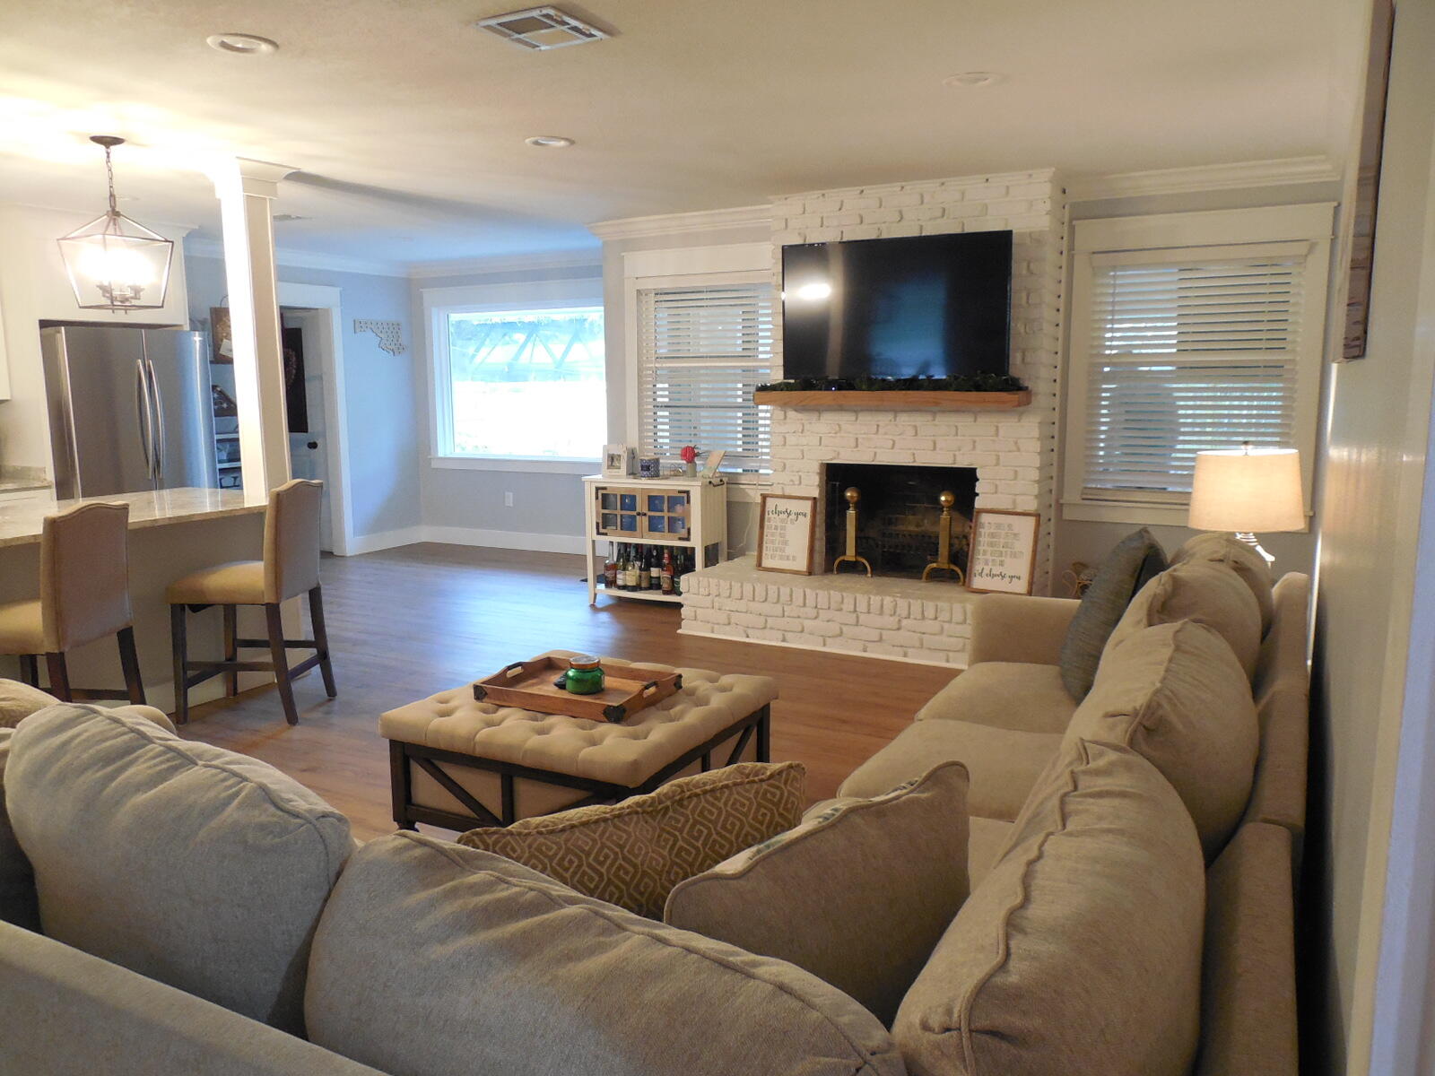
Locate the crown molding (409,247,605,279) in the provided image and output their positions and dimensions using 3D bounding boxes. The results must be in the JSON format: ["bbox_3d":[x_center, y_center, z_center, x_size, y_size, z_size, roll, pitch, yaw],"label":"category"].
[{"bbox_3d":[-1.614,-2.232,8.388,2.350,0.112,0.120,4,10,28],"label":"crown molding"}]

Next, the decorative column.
[{"bbox_3d":[-2.211,-0.992,4.970,0.330,1.514,0.330,4,10,29],"label":"decorative column"}]

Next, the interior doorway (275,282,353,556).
[{"bbox_3d":[-3.345,-0.882,8.213,0.160,2.220,0.970,4,10,29],"label":"interior doorway"}]

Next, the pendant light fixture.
[{"bbox_3d":[-2.426,-1.255,4.182,0.305,0.682,0.305,4,10,28],"label":"pendant light fixture"}]

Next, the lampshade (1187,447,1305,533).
[{"bbox_3d":[1.869,-0.166,3.660,0.410,0.275,0.410,4,10,29],"label":"lampshade"}]

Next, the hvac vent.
[{"bbox_3d":[-0.503,-1.468,3.010,0.272,0.022,0.285,4,10,29],"label":"hvac vent"}]

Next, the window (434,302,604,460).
[{"bbox_3d":[-1.577,-1.287,8.660,1.980,1.280,0.120,4,10,29],"label":"window"}]

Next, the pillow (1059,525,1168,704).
[{"bbox_3d":[1.198,0.234,3.114,0.170,0.490,0.460,23,18,23],"label":"pillow"}]

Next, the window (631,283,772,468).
[{"bbox_3d":[-0.074,-0.997,6.526,0.980,1.200,0.100,4,10,29],"label":"window"}]

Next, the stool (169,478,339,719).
[{"bbox_3d":[-2.082,0.280,4.626,0.540,1.020,0.460,0,9,4],"label":"stool"}]

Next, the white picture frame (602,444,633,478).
[{"bbox_3d":[-0.643,-0.481,6.542,0.190,0.210,0.040,4,3,28],"label":"white picture frame"}]

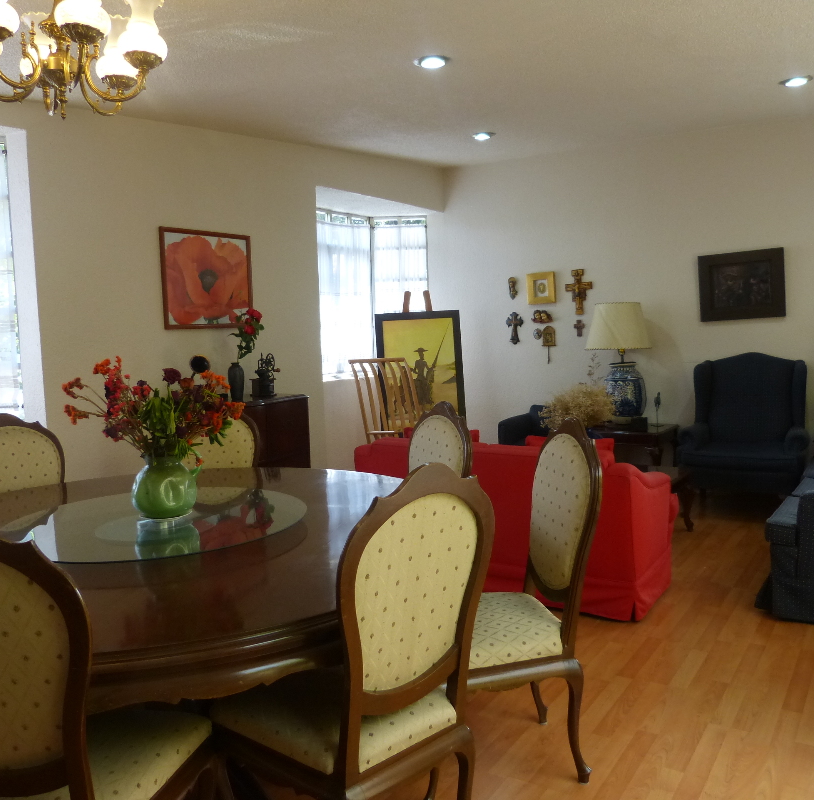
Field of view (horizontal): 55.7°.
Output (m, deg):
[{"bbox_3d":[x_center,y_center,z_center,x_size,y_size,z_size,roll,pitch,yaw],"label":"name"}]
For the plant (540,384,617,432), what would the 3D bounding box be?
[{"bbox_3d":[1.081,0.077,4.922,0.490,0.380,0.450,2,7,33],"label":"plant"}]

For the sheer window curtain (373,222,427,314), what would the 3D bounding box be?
[{"bbox_3d":[-0.051,-0.902,7.071,0.452,1.376,0.070,0,6,6],"label":"sheer window curtain"}]

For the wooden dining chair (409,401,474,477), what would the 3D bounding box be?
[{"bbox_3d":[-0.067,0.561,2.893,0.555,1.085,0.510,-4,7,-26],"label":"wooden dining chair"}]

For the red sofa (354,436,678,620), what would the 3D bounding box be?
[{"bbox_3d":[0.568,0.568,4.136,1.550,0.740,0.760,2,7,33],"label":"red sofa"}]

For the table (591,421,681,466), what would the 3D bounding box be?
[{"bbox_3d":[1.624,0.477,5.632,0.600,0.580,0.540,2,7,33],"label":"table"}]

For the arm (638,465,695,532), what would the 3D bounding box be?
[{"bbox_3d":[1.394,0.639,4.795,0.680,0.420,0.640,3,7,33],"label":"arm"}]

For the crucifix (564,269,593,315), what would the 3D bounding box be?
[{"bbox_3d":[1.385,-0.870,6.218,0.228,0.366,0.025,0,6,34],"label":"crucifix"}]

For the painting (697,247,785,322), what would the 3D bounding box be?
[{"bbox_3d":[2.438,-0.831,5.613,0.580,0.485,0.040,-1,5,34],"label":"painting"}]

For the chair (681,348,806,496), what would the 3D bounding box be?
[{"bbox_3d":[2.381,0.221,5.392,0.810,1.097,0.830,1,6,27],"label":"chair"}]

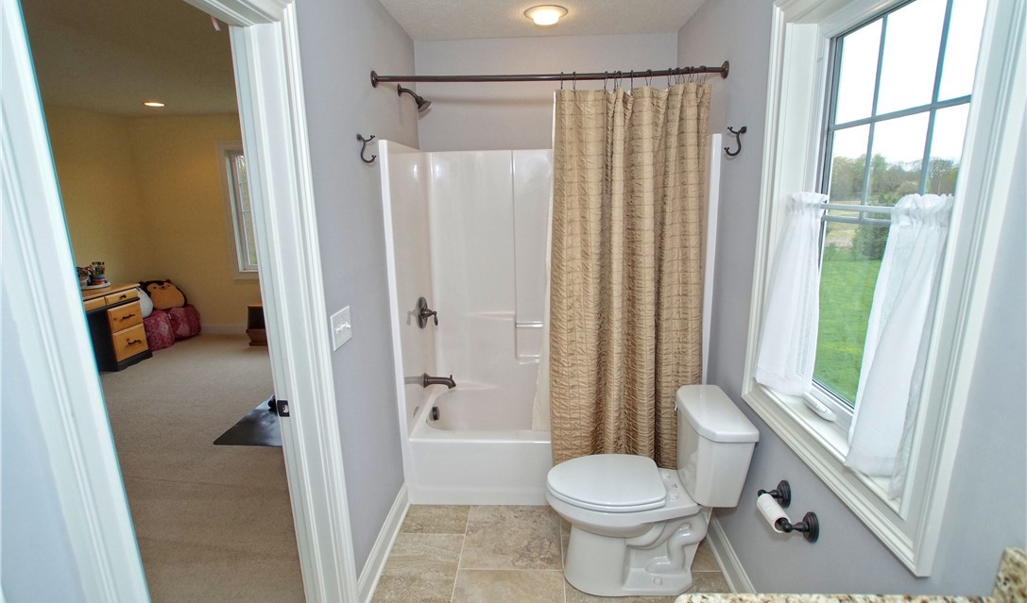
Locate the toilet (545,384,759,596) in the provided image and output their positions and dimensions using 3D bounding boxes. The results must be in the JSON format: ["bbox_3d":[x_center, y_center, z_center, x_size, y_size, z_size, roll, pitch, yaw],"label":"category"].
[{"bbox_3d":[0.513,0.788,1.918,0.750,0.745,0.425,-1,12,3],"label":"toilet"}]

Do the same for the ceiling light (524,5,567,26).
[{"bbox_3d":[0.162,-1.399,2.255,0.208,0.055,0.208,-1,12,3],"label":"ceiling light"}]

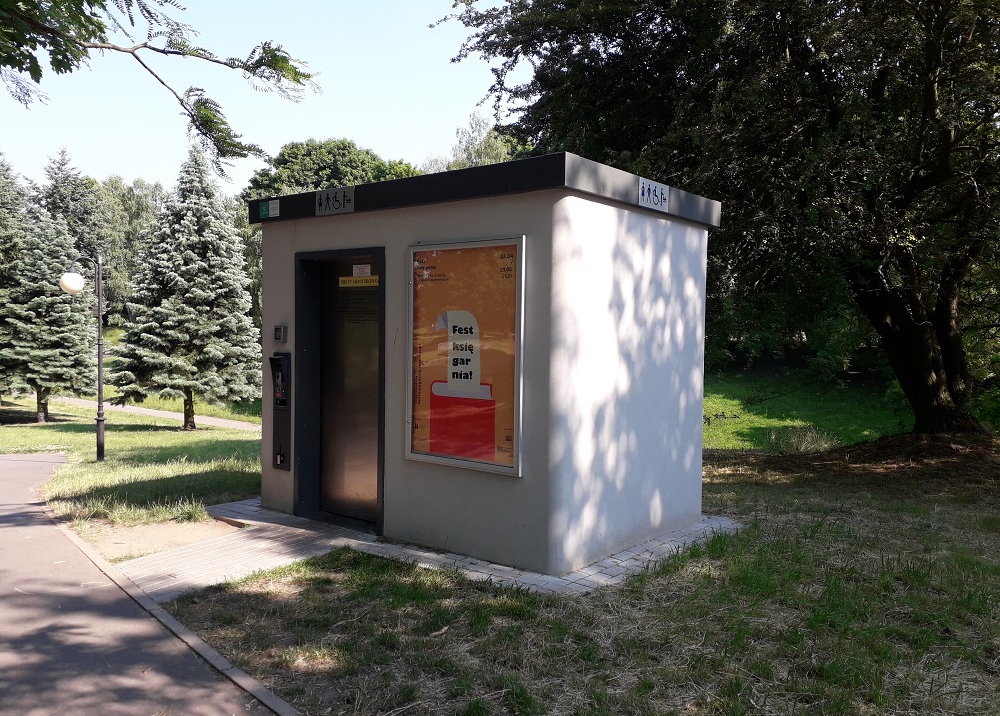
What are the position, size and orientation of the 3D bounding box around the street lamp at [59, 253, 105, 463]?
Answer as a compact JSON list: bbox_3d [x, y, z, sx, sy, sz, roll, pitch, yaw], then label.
[{"bbox_3d":[-7.758,0.012,14.507,0.764,3.882,0.395,0,2,-24],"label":"street lamp"}]

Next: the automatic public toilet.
[{"bbox_3d":[-0.165,-0.004,6.515,3.180,2.575,2.282,2,3,38],"label":"automatic public toilet"}]

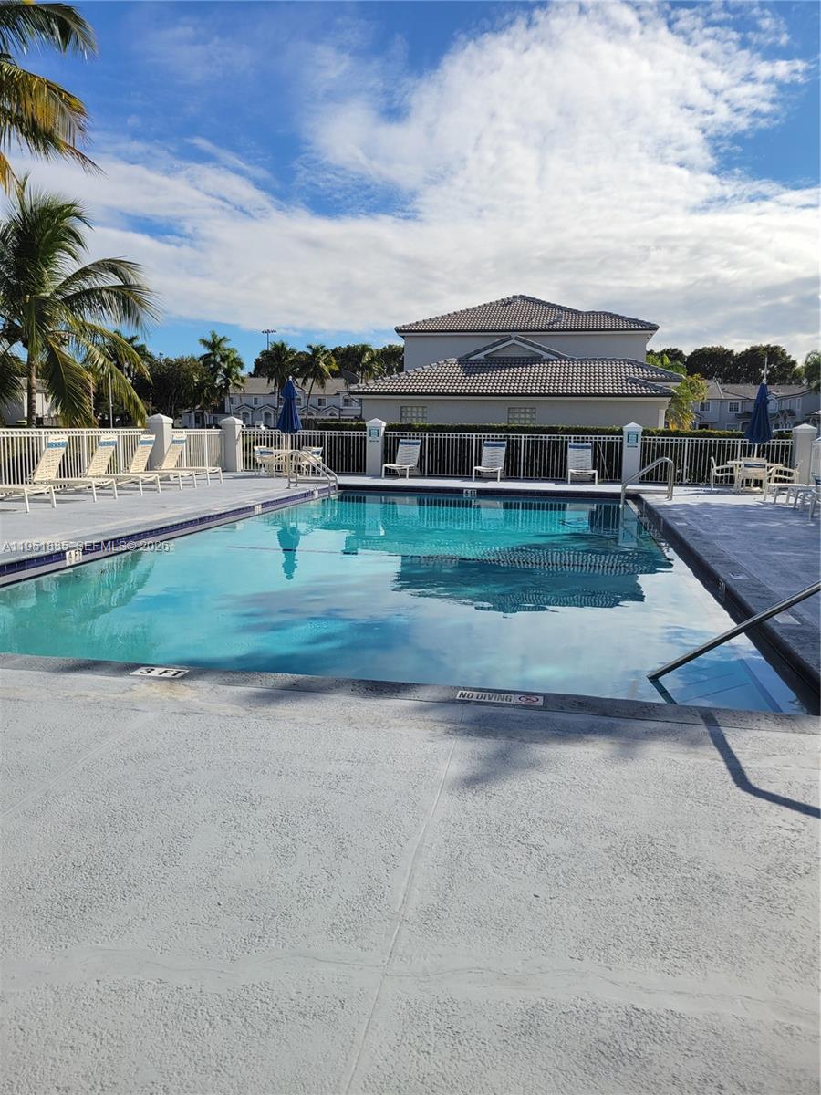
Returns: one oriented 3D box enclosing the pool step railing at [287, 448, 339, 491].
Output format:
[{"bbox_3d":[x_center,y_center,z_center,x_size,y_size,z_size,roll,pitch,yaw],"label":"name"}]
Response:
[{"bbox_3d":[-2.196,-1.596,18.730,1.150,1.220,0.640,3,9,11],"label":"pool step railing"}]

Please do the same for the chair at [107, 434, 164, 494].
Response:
[{"bbox_3d":[-5.890,-1.657,16.493,1.620,1.120,0.690,3,9,11],"label":"chair"}]

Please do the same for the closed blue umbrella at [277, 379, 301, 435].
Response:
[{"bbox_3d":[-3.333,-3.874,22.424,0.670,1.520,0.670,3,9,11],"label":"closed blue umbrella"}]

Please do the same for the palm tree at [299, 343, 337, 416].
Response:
[{"bbox_3d":[-9.686,-16.401,86.009,4.100,9.740,4.100,3,9,11],"label":"palm tree"}]

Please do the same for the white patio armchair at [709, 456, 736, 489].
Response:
[{"bbox_3d":[7.623,-1.808,20.063,0.630,0.820,0.600,3,9,16],"label":"white patio armchair"}]

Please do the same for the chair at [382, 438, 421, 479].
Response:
[{"bbox_3d":[-0.182,-2.441,22.651,0.680,1.020,1.400,4,9,19],"label":"chair"}]

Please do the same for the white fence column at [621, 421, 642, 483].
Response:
[{"bbox_3d":[5.785,-2.453,21.479,0.460,1.585,0.460,3,9,11],"label":"white fence column"}]

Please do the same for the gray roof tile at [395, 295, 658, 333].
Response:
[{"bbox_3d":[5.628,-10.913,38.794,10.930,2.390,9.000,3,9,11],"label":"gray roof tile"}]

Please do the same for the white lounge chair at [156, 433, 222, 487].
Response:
[{"bbox_3d":[-5.155,-2.020,19.088,1.350,1.090,0.690,3,9,11],"label":"white lounge chair"}]

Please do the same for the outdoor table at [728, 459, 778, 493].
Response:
[{"bbox_3d":[8.417,-1.748,20.122,1.200,0.710,1.200,3,9,11],"label":"outdoor table"}]

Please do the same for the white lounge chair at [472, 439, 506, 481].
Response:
[{"bbox_3d":[2.181,-2.300,21.971,0.680,1.020,1.400,3,9,16],"label":"white lounge chair"}]

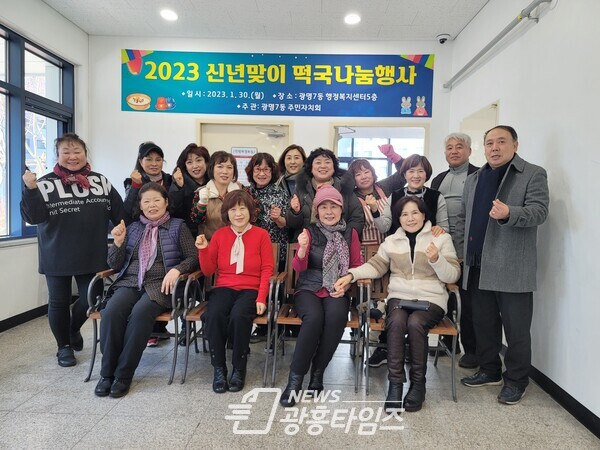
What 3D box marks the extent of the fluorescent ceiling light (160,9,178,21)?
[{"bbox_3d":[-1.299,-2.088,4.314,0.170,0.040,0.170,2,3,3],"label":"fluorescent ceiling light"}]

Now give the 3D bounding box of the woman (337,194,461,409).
[{"bbox_3d":[0.659,0.432,2.782,0.763,1.240,0.703,2,3,9],"label":"woman"}]

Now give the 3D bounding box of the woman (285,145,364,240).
[{"bbox_3d":[0.204,0.216,3.380,0.600,1.620,0.420,2,3,6],"label":"woman"}]

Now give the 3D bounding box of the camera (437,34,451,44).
[{"bbox_3d":[1.516,-1.967,4.591,0.141,0.090,0.141,2,3,19],"label":"camera"}]

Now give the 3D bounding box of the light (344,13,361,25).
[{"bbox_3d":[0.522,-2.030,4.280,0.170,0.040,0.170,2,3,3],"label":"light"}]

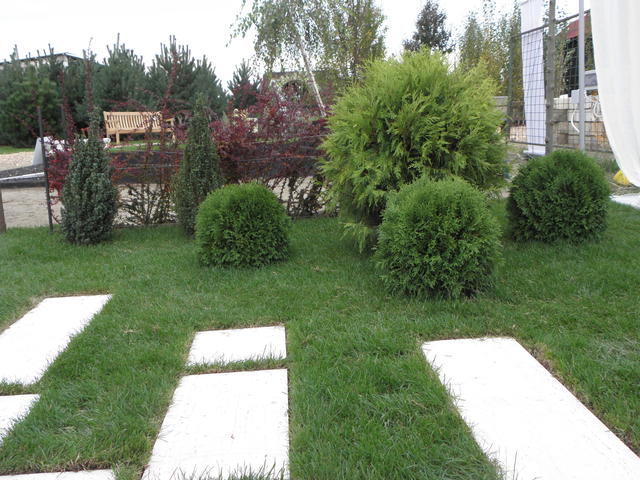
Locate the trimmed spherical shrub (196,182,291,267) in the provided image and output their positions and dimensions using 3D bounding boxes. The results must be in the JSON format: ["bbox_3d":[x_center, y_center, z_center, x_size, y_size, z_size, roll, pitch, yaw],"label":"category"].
[{"bbox_3d":[-0.761,-0.195,6.980,0.915,0.734,0.915,-3,10,-3],"label":"trimmed spherical shrub"}]

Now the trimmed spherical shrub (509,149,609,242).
[{"bbox_3d":[2.541,-0.504,7.519,1.033,0.882,1.033,-3,10,-3],"label":"trimmed spherical shrub"}]

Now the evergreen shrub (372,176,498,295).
[{"bbox_3d":[0.932,-0.065,5.546,0.972,0.858,0.972,-3,10,-3],"label":"evergreen shrub"}]

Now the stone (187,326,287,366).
[{"bbox_3d":[-0.504,0.675,4.345,0.571,0.050,0.637,-3,10,-3],"label":"stone"}]

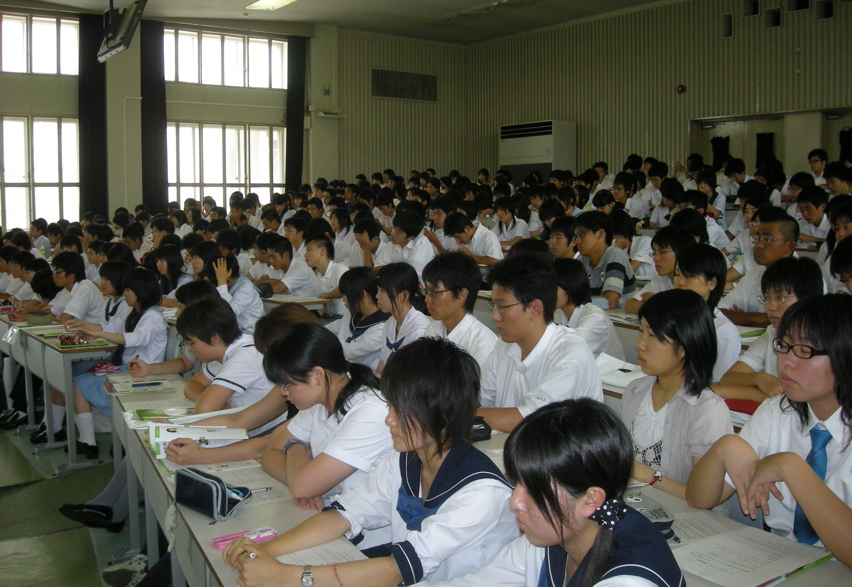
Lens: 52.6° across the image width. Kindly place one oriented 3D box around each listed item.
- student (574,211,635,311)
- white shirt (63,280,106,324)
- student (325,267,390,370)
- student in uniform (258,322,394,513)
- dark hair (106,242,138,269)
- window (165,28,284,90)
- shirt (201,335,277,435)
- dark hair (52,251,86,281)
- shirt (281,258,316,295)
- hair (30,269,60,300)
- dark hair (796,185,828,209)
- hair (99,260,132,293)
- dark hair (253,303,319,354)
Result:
[{"bbox_3d":[0.751,0.169,4.407,0.670,1.170,0.490,-3,5,-26],"label":"student"},{"bbox_3d":[-2.458,0.151,6.200,0.360,0.550,0.450,-3,5,-34],"label":"white shirt"},{"bbox_3d":[-0.417,0.431,4.357,0.660,1.140,0.460,-3,5,-28],"label":"student"},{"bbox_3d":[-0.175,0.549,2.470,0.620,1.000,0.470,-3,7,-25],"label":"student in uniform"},{"bbox_3d":[-2.244,-0.273,6.350,0.230,0.220,0.200,-4,7,-35],"label":"dark hair"},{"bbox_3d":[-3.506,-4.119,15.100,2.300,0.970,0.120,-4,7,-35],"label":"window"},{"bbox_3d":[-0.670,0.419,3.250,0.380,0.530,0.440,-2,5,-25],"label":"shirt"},{"bbox_3d":[-2.421,-0.190,5.850,0.220,0.200,0.190,-4,7,-35],"label":"dark hair"},{"bbox_3d":[-0.947,-0.008,6.550,0.370,0.540,0.440,-4,5,-35],"label":"shirt"},{"bbox_3d":[-2.911,-0.057,6.600,0.230,0.230,0.190,-3,5,-34],"label":"hair"},{"bbox_3d":[2.381,-0.597,5.300,0.200,0.165,0.170,-3,5,-31],"label":"dark hair"},{"bbox_3d":[-2.066,-0.107,5.750,0.220,0.235,0.190,-4,6,-38],"label":"hair"},{"bbox_3d":[-0.434,0.119,2.700,0.230,0.210,0.190,-3,7,-25],"label":"dark hair"}]

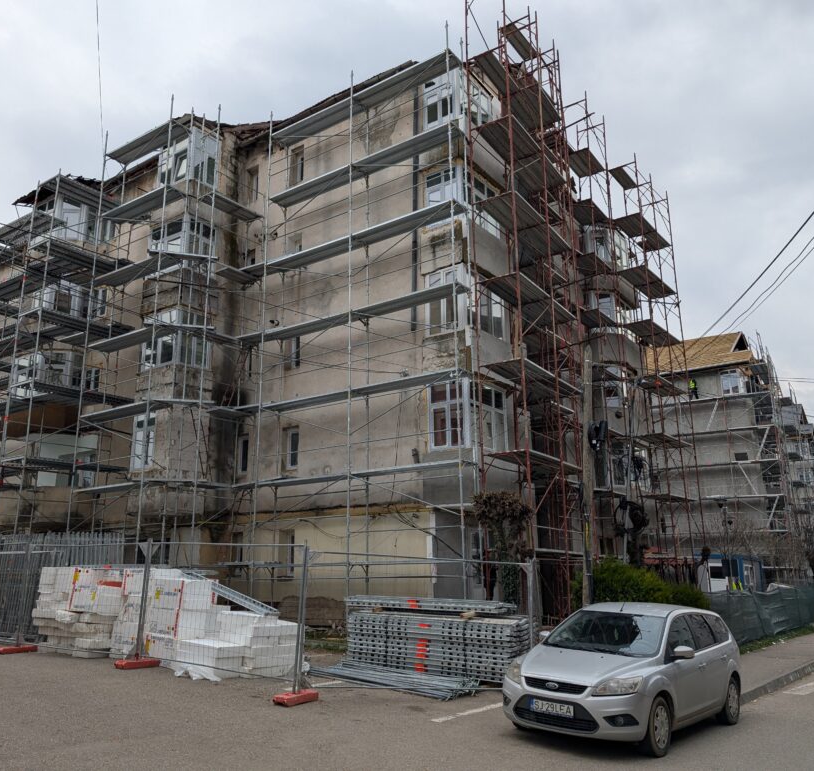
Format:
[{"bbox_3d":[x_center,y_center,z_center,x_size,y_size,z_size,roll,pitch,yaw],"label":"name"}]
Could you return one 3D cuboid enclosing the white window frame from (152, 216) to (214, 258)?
[{"bbox_3d":[-6.521,-3.842,20.645,1.600,1.600,1.100,-11,-18,33],"label":"white window frame"}]

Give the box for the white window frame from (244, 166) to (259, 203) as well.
[{"bbox_3d":[-4.835,-6.182,22.288,0.550,1.180,0.120,-11,-18,33],"label":"white window frame"}]

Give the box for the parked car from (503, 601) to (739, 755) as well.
[{"bbox_3d":[2.990,3.715,9.455,1.840,1.500,4.470,-10,-18,38],"label":"parked car"}]

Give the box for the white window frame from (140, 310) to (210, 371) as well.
[{"bbox_3d":[-6.438,-1.119,19.876,1.600,1.650,1.100,-11,-18,33],"label":"white window frame"}]

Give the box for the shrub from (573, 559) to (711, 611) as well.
[{"bbox_3d":[4.793,4.604,14.491,1.900,2.050,3.200,-11,-18,33],"label":"shrub"}]

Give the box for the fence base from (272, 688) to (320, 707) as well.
[{"bbox_3d":[-1.535,4.390,9.970,0.240,0.130,0.720,-9,-17,30],"label":"fence base"}]

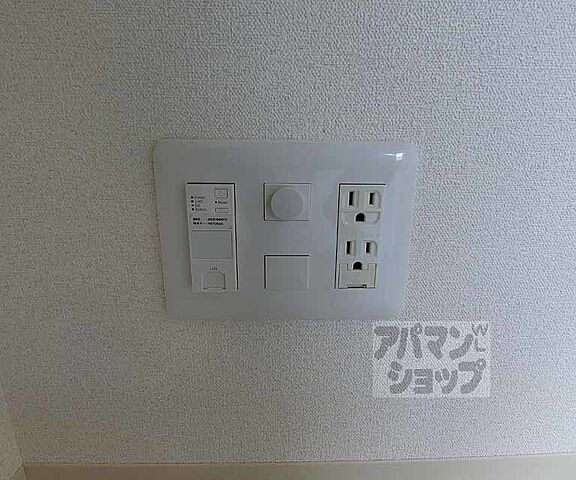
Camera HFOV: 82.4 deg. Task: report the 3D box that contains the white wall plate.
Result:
[{"bbox_3d":[-0.001,-0.001,0.208,0.162,0.120,0.011,0,12,-1],"label":"white wall plate"}]

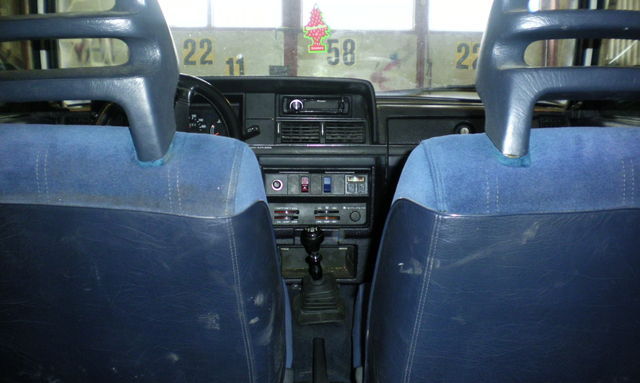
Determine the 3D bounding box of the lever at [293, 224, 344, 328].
[{"bbox_3d":[-0.002,0.172,1.420,0.107,0.210,0.140,1,11,0],"label":"lever"}]

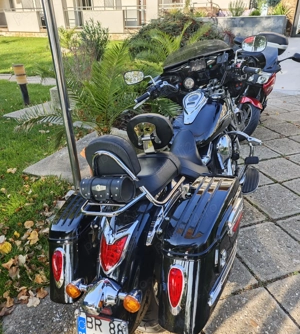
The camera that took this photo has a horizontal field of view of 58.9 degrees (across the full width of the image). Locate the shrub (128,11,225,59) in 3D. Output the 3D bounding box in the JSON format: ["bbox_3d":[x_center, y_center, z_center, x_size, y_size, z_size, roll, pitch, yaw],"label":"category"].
[{"bbox_3d":[0.706,-3.314,7.076,2.400,1.400,2.000,1,27,5],"label":"shrub"}]

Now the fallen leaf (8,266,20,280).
[{"bbox_3d":[-0.936,0.729,1.836,0.076,0.030,0.113,-13,31,-21],"label":"fallen leaf"}]

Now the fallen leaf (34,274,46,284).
[{"bbox_3d":[-0.735,0.749,1.784,0.074,0.030,0.069,-11,30,-17],"label":"fallen leaf"}]

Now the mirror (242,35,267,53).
[{"bbox_3d":[0.753,-0.886,1.915,0.165,0.110,0.050,-1,28,18],"label":"mirror"}]

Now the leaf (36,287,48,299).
[{"bbox_3d":[-0.680,0.801,1.682,0.070,0.030,0.074,-11,30,-17],"label":"leaf"}]

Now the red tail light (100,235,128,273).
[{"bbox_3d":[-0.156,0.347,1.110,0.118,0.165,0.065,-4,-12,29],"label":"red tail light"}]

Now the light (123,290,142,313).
[{"bbox_3d":[-0.055,0.490,0.980,0.066,0.066,0.075,-4,23,29],"label":"light"}]

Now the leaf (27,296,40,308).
[{"bbox_3d":[-0.716,0.827,1.634,0.079,0.030,0.070,-11,30,-18],"label":"leaf"}]

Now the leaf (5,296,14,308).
[{"bbox_3d":[-0.856,0.819,1.619,0.070,0.025,0.075,-22,34,-34],"label":"leaf"}]

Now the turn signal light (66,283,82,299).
[{"bbox_3d":[-0.335,0.553,1.180,0.060,0.060,0.060,2,27,27],"label":"turn signal light"}]

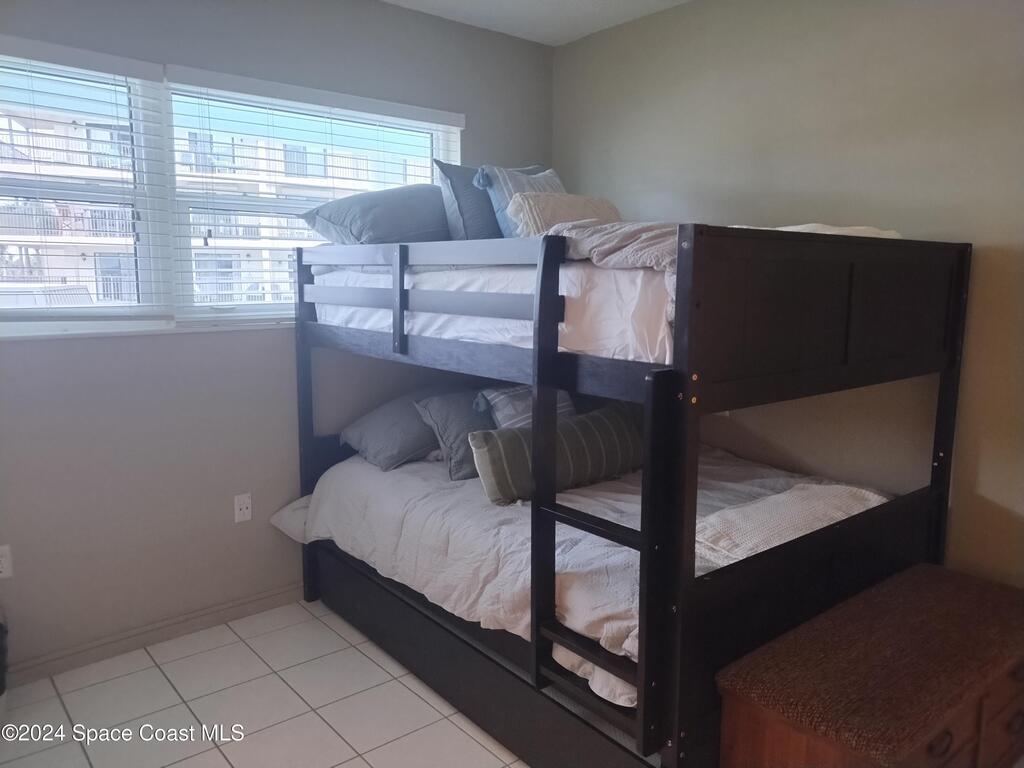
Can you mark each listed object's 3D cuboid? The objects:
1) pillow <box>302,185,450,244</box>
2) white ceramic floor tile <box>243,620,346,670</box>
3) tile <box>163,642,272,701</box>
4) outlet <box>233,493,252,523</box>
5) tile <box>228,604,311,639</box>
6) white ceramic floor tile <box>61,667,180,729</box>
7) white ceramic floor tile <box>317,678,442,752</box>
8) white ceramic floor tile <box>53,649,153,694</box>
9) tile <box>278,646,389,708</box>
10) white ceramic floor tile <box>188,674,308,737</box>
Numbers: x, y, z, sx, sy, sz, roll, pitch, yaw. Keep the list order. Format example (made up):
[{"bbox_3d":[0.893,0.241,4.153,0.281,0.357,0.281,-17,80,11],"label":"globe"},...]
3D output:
[{"bbox_3d":[-0.466,-0.691,3.157,0.680,0.240,0.500,-6,24,-40],"label":"pillow"},{"bbox_3d":[-0.856,1.042,2.962,0.316,0.010,0.316,-6,10,-40],"label":"white ceramic floor tile"},{"bbox_3d":[-1.101,1.067,2.757,0.316,0.010,0.316,-6,10,-40],"label":"tile"},{"bbox_3d":[-1.134,0.523,3.123,0.069,0.115,0.008,-6,10,-41],"label":"outlet"},{"bbox_3d":[-1.022,1.014,3.158,0.316,0.010,0.194,-6,10,-40],"label":"tile"},{"bbox_3d":[-1.345,1.093,2.553,0.316,0.010,0.316,-6,10,-40],"label":"white ceramic floor tile"},{"bbox_3d":[-0.444,1.109,2.477,0.316,0.010,0.316,-6,10,-40],"label":"white ceramic floor tile"},{"bbox_3d":[-1.506,1.066,2.741,0.316,0.010,0.175,-6,10,-40],"label":"white ceramic floor tile"},{"bbox_3d":[-0.650,1.076,2.720,0.316,0.010,0.316,-6,10,-40],"label":"tile"},{"bbox_3d":[-0.894,1.101,2.515,0.316,0.010,0.316,-6,10,-40],"label":"white ceramic floor tile"}]

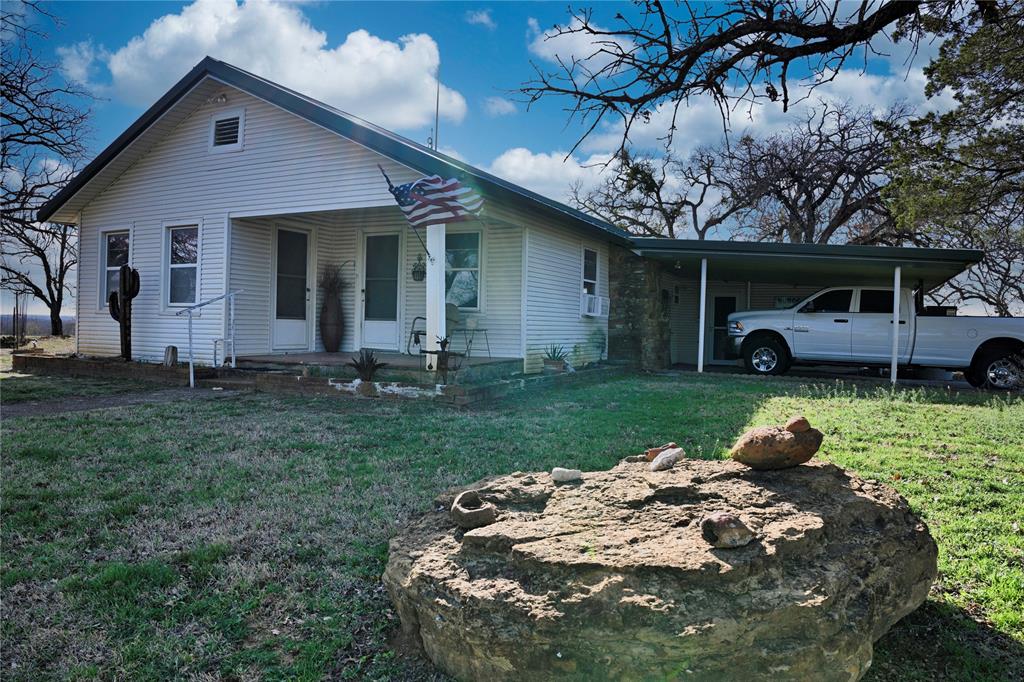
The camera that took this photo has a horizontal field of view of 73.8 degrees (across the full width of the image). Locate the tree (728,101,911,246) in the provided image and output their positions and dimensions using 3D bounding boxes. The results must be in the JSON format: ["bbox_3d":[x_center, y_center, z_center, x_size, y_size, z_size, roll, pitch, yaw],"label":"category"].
[{"bbox_3d":[13.709,-4.986,31.117,9.000,11.700,8.500,2,1,24],"label":"tree"}]

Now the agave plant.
[{"bbox_3d":[-1.673,0.284,7.900,0.470,0.390,0.470,1,1,0],"label":"agave plant"}]

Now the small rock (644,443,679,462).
[{"bbox_3d":[0.811,0.605,3.700,0.180,0.090,0.140,1,1,13],"label":"small rock"}]

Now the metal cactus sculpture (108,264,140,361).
[{"bbox_3d":[-5.962,-0.439,10.500,0.550,1.480,0.260,2,1,28],"label":"metal cactus sculpture"}]

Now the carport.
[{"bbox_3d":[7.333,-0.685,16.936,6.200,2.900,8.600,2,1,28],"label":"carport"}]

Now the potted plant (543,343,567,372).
[{"bbox_3d":[0.682,0.274,10.700,0.410,0.430,0.410,2,1,28],"label":"potted plant"}]

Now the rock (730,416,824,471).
[{"bbox_3d":[1.381,0.533,3.550,0.470,0.270,0.360,2,1,21],"label":"rock"}]

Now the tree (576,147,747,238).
[{"bbox_3d":[6.766,-4.213,32.099,8.200,9.820,7.500,1,1,12],"label":"tree"}]

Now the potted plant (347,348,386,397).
[{"bbox_3d":[-1.679,0.365,7.900,0.450,0.530,0.450,1,1,0],"label":"potted plant"}]

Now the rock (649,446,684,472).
[{"bbox_3d":[0.815,0.625,3.600,0.185,0.115,0.130,1,1,13],"label":"rock"}]

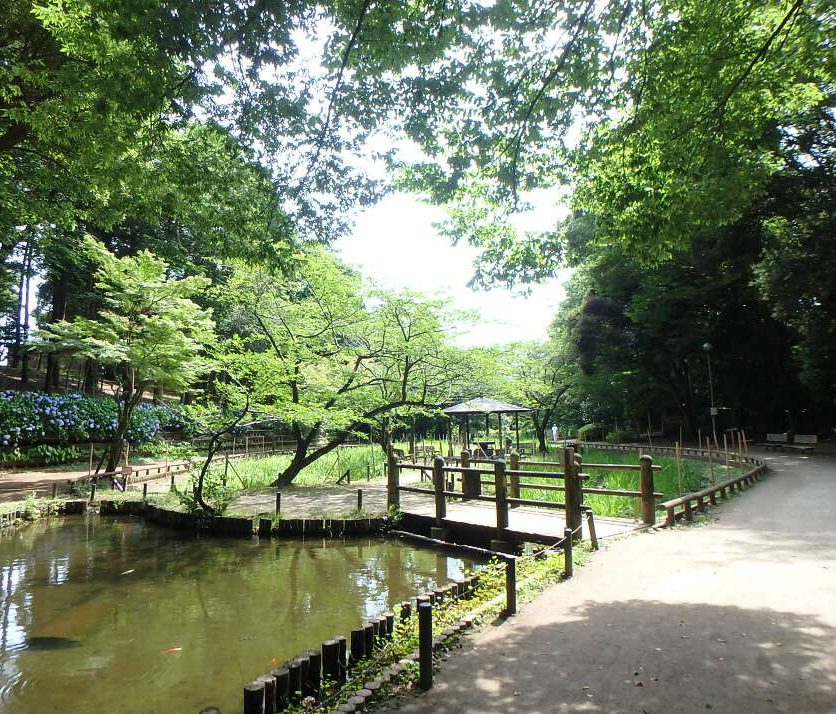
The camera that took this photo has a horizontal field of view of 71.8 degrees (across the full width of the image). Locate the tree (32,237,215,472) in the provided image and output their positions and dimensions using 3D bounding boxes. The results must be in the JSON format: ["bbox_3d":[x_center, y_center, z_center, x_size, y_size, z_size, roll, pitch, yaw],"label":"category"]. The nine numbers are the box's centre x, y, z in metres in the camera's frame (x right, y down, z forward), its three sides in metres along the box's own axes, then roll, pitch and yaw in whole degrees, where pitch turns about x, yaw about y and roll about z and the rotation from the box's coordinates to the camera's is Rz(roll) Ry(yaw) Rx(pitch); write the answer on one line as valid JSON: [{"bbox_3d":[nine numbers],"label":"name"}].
[{"bbox_3d":[-11.219,-0.095,22.000,6.400,8.700,6.000,1,-7,-19],"label":"tree"}]

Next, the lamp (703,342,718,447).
[{"bbox_3d":[15.728,2.067,31.000,0.450,5.500,0.450,-5,-8,30],"label":"lamp"}]

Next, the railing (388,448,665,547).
[{"bbox_3d":[1.579,2.220,9.936,2.100,1.150,4.350,5,-9,-40],"label":"railing"}]

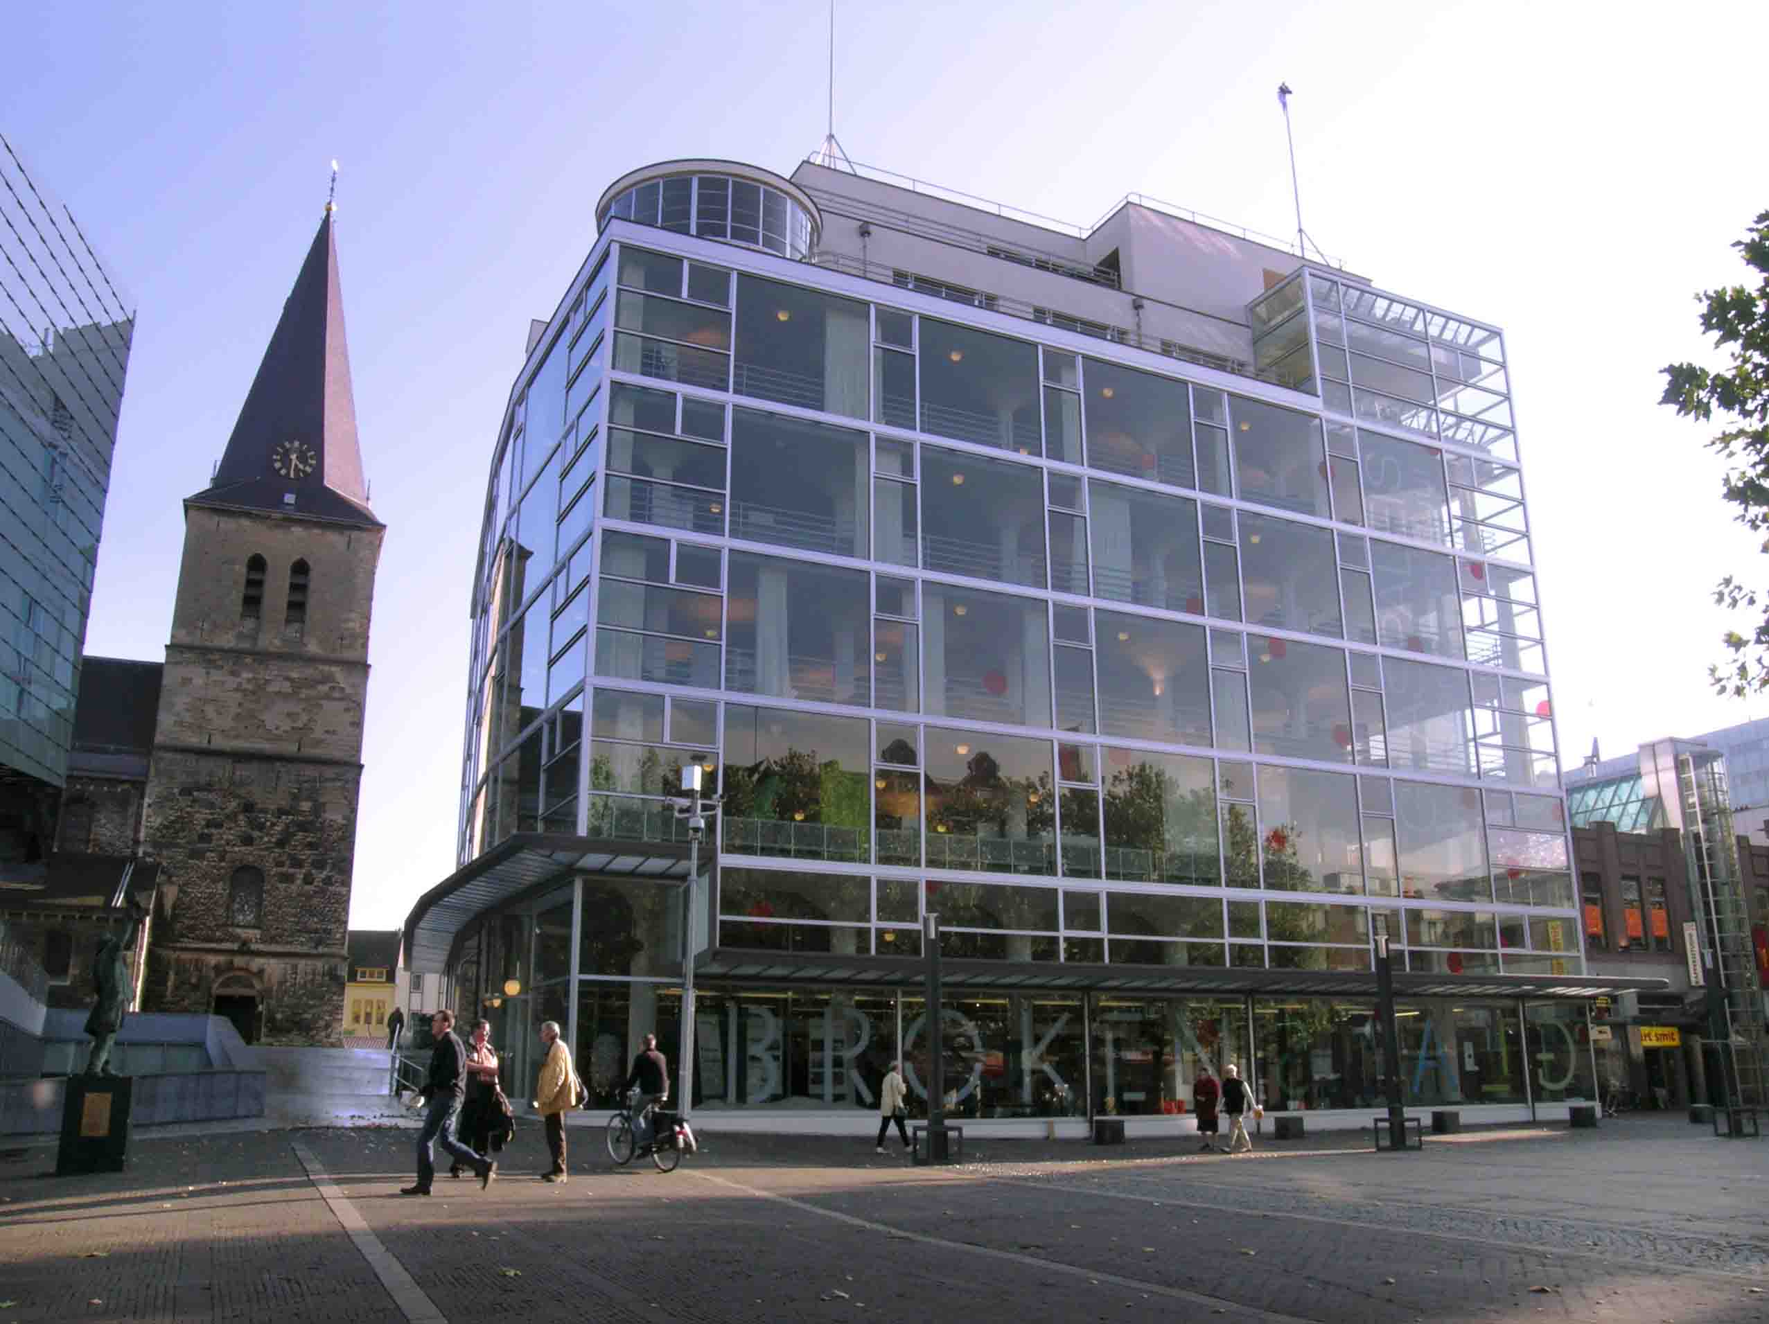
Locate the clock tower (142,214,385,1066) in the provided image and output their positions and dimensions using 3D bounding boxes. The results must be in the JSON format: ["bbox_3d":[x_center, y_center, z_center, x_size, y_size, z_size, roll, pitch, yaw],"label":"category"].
[{"bbox_3d":[-30.792,-3.390,73.278,9.168,45.573,9.168,7,-17,-24],"label":"clock tower"}]

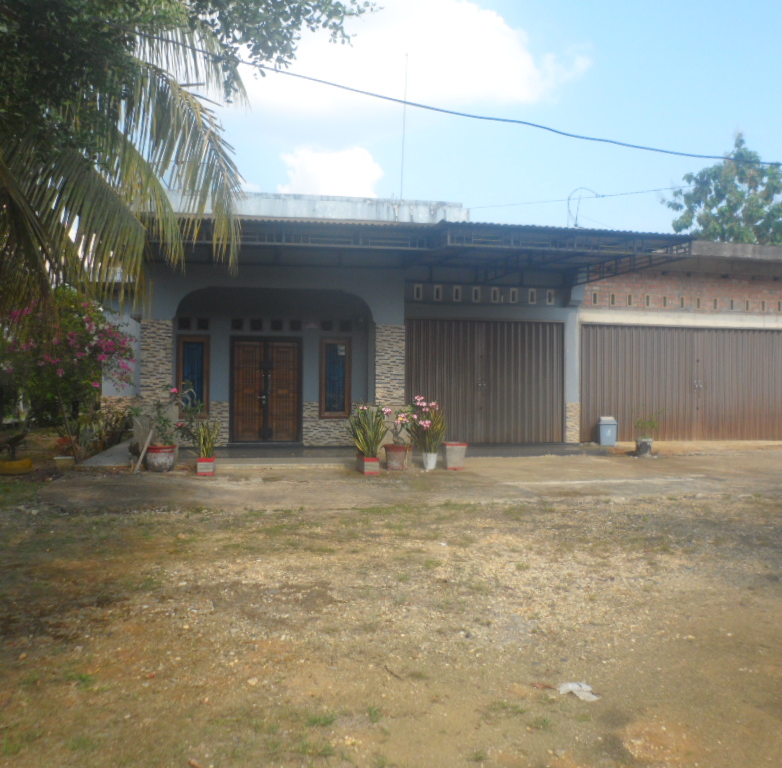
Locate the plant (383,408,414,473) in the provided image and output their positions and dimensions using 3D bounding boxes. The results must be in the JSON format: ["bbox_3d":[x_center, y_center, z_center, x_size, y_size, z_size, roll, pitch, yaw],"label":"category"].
[{"bbox_3d":[0.140,1.017,14.350,0.560,1.194,0.540,0,0,0],"label":"plant"}]

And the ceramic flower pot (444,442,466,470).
[{"bbox_3d":[1.208,1.353,14.350,0.457,0.500,0.440,0,0,-10],"label":"ceramic flower pot"}]

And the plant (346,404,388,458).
[{"bbox_3d":[-0.412,0.825,13.500,0.702,0.895,0.620,0,0,-10],"label":"plant"}]

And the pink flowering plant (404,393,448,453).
[{"bbox_3d":[0.658,0.760,14.250,0.778,1.130,0.680,0,0,-10],"label":"pink flowering plant"}]

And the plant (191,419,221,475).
[{"bbox_3d":[-3.191,1.098,13.300,0.519,1.003,0.450,0,0,-10],"label":"plant"}]

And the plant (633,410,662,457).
[{"bbox_3d":[5.413,1.032,16.200,0.611,0.990,0.500,0,0,-10],"label":"plant"}]

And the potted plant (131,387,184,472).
[{"bbox_3d":[-4.220,0.818,13.900,0.940,1.545,0.820,0,0,-10],"label":"potted plant"}]

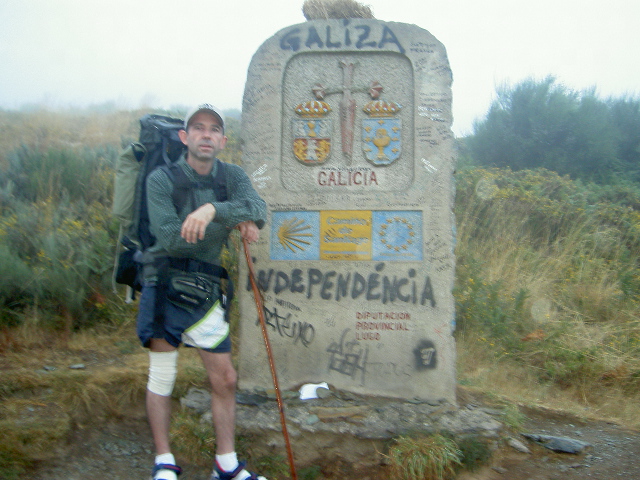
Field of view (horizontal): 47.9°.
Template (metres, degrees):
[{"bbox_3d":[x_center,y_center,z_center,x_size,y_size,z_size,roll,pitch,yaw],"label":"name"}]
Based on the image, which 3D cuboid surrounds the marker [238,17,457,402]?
[{"bbox_3d":[0.155,-0.155,3.870,1.120,1.990,0.270,0,-2,4],"label":"marker"}]

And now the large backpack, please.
[{"bbox_3d":[-0.725,-0.165,3.480,0.390,0.830,0.390,1,3,-32],"label":"large backpack"}]

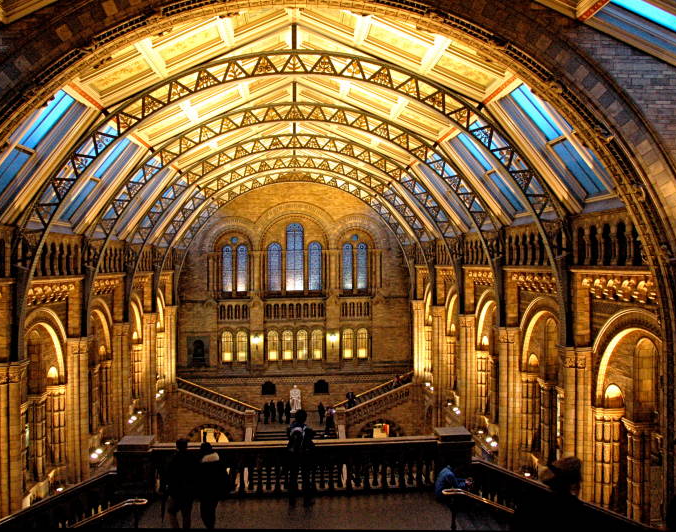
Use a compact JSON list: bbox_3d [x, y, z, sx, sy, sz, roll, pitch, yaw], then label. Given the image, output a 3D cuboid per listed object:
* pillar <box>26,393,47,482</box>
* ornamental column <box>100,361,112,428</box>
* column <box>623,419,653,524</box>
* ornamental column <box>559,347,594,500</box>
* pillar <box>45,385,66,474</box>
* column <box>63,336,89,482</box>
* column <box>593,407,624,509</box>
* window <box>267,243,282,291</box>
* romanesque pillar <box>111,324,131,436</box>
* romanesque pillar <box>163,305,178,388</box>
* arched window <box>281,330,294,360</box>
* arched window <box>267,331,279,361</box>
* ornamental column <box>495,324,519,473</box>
[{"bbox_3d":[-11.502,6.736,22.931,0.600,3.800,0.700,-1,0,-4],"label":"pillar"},{"bbox_3d":[-11.983,6.644,30.998,0.720,3.800,0.720,-1,0,-4],"label":"ornamental column"},{"bbox_3d":[8.753,6.181,17.373,0.840,3.540,0.780,-1,0,-4],"label":"column"},{"bbox_3d":[7.743,5.395,19.710,0.900,5.523,0.920,-1,0,-4],"label":"ornamental column"},{"bbox_3d":[-11.164,6.499,23.702,0.840,3.650,0.780,-1,0,-4],"label":"pillar"},{"bbox_3d":[-10.393,5.871,24.360,0.900,5.873,0.920,-1,0,-4],"label":"column"},{"bbox_3d":[8.630,6.224,19.179,0.840,3.600,0.780,-1,0,-4],"label":"column"},{"bbox_3d":[-4.958,0.040,47.363,1.130,3.800,0.350,-1,0,-4],"label":"window"},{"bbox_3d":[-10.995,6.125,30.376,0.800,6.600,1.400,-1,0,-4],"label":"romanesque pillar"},{"bbox_3d":[-11.748,5.749,42.306,0.900,5.773,0.920,-1,0,-4],"label":"romanesque pillar"},{"bbox_3d":[-3.917,6.229,46.971,0.940,2.430,0.350,-1,0,-4],"label":"arched window"},{"bbox_3d":[-5.119,6.285,47.392,0.900,2.350,0.300,-1,0,-4],"label":"arched window"},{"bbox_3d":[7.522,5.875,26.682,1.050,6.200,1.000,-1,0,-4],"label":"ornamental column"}]

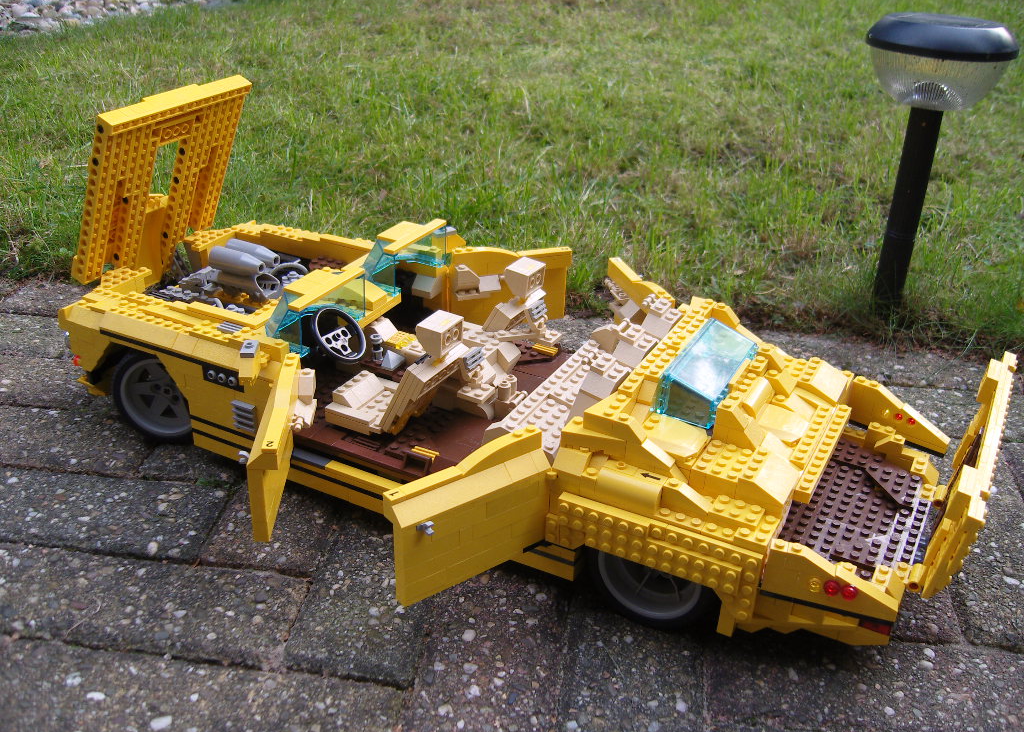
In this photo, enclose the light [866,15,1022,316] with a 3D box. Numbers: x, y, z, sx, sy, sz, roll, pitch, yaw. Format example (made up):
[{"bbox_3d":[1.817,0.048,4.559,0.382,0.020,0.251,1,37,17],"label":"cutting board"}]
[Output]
[{"bbox_3d":[0.328,-0.158,0.820,0.118,0.246,0.118,15,32,25],"label":"light"}]

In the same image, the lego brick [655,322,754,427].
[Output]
[{"bbox_3d":[0.109,0.002,0.560,0.035,0.026,0.075,15,32,25],"label":"lego brick"}]

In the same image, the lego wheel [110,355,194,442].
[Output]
[{"bbox_3d":[-0.227,0.015,0.676,0.069,0.069,0.036,7,24,12],"label":"lego wheel"}]

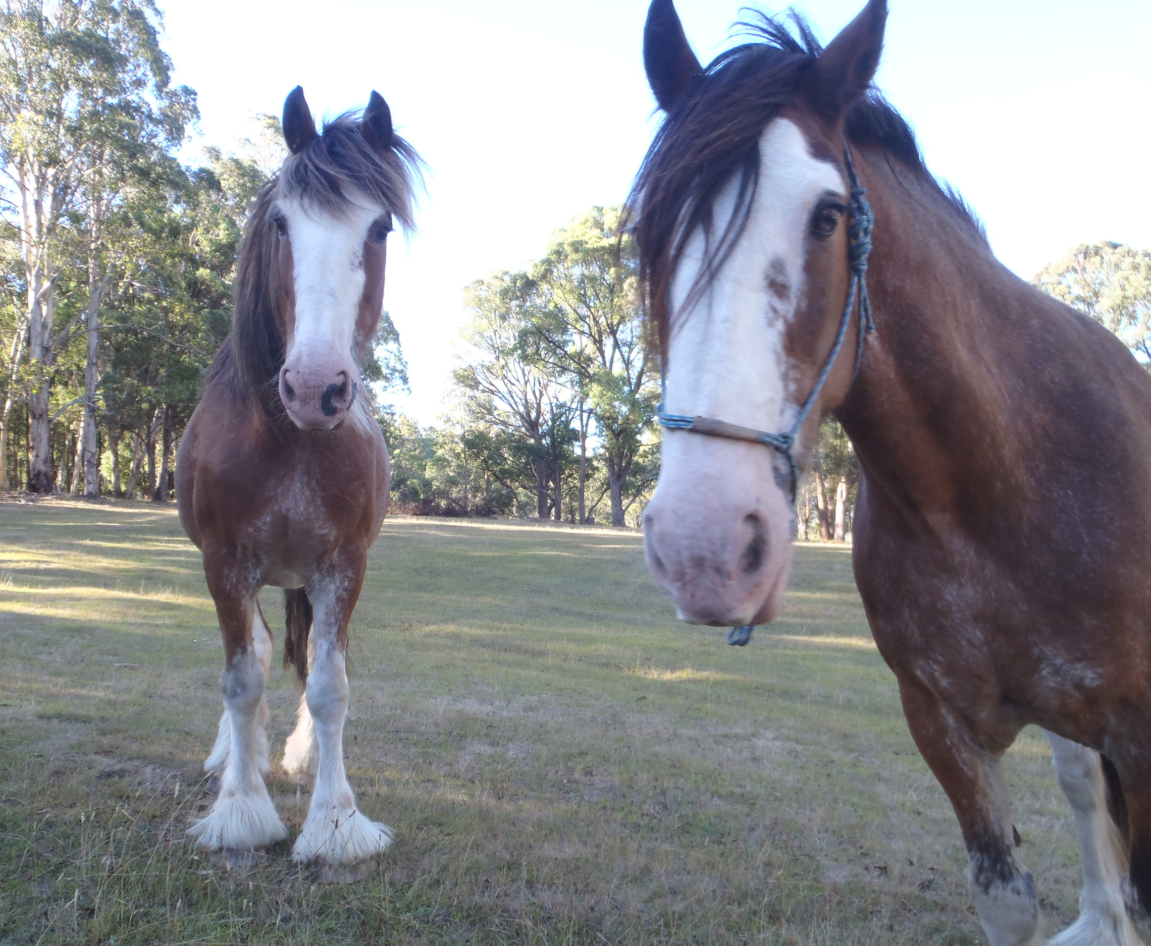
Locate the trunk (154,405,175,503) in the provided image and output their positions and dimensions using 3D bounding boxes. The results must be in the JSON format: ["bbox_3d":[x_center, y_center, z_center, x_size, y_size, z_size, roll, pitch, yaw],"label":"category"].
[{"bbox_3d":[-15.323,-0.752,38.000,0.624,3.597,0.624,2,-1,-22],"label":"trunk"}]

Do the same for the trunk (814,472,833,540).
[{"bbox_3d":[9.735,1.314,40.000,0.560,2.666,0.560,1,-1,14],"label":"trunk"}]

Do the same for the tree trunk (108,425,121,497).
[{"bbox_3d":[-18.061,-0.464,40.000,0.444,2.820,0.444,2,-1,-24],"label":"tree trunk"}]

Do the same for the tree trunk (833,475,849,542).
[{"bbox_3d":[10.392,1.410,40.000,0.464,2.627,0.464,1,-1,15],"label":"tree trunk"}]

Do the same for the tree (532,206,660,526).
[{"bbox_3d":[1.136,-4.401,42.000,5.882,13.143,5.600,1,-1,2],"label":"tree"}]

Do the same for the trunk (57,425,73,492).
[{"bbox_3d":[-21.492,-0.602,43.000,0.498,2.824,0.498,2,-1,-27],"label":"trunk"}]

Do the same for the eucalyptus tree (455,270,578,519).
[{"bbox_3d":[-2.465,-3.378,44.000,5.397,10.709,5.200,2,-1,-3],"label":"eucalyptus tree"}]

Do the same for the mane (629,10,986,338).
[{"bbox_3d":[0.375,-0.370,1.500,0.320,0.450,0.780,1,-1,30],"label":"mane"}]

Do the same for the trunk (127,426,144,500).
[{"bbox_3d":[-17.249,-0.406,40.000,0.541,2.859,0.541,2,-1,-23],"label":"trunk"}]

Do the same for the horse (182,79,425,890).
[{"bbox_3d":[-0.900,0.060,3.200,0.700,2.060,2.050,2,-1,-16],"label":"horse"}]

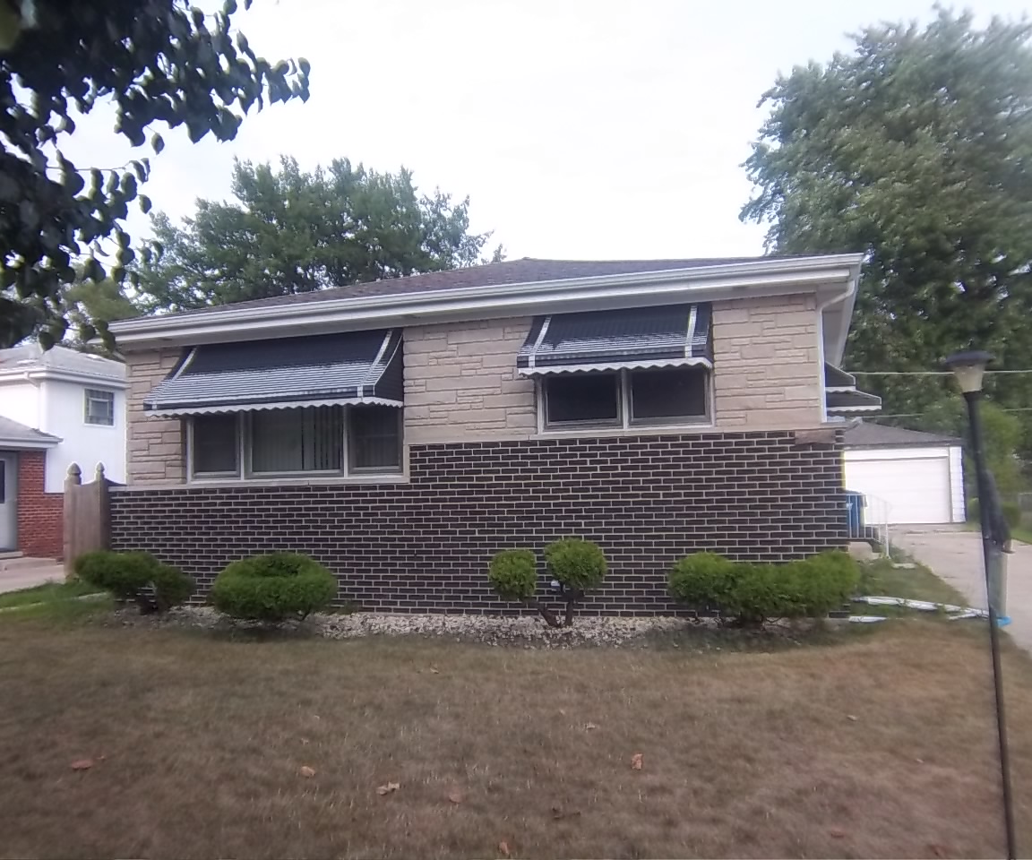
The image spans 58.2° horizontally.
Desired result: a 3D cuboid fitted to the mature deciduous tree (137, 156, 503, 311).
[{"bbox_3d":[-6.504,-2.776,30.846,11.971,12.736,11.014,-3,-4,18],"label":"mature deciduous tree"}]

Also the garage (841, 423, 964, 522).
[{"bbox_3d":[12.577,1.430,33.851,6.200,3.700,6.400,-3,-4,18],"label":"garage"}]

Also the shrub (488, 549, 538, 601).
[{"bbox_3d":[-0.030,1.403,9.001,0.487,0.498,0.487,-1,-3,0],"label":"shrub"}]

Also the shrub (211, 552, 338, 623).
[{"bbox_3d":[-2.495,1.617,9.568,1.329,0.703,1.100,-3,-4,18],"label":"shrub"}]

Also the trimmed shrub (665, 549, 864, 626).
[{"bbox_3d":[2.168,1.397,8.214,1.656,0.653,0.860,-3,-4,18],"label":"trimmed shrub"}]

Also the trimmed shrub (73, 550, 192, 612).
[{"bbox_3d":[-4.239,1.665,10.249,1.392,0.660,0.940,-3,-4,18],"label":"trimmed shrub"}]

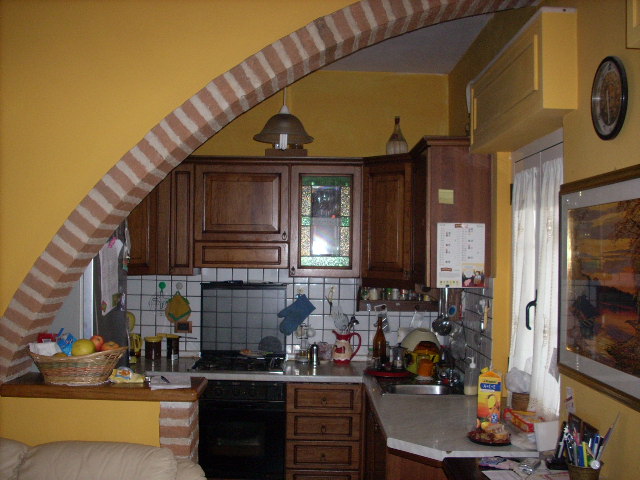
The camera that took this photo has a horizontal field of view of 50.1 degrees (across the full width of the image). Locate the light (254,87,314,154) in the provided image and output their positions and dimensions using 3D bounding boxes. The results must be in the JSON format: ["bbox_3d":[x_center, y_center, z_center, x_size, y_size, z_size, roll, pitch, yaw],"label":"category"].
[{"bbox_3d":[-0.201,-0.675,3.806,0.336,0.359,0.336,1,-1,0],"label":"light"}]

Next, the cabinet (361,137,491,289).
[{"bbox_3d":[0.563,-0.135,4.045,0.605,0.765,1.180,1,-1,0],"label":"cabinet"}]

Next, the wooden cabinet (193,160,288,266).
[{"bbox_3d":[-0.500,-0.160,4.492,0.601,0.686,0.340,1,-1,-1],"label":"wooden cabinet"}]

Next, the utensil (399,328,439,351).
[{"bbox_3d":[0.623,0.626,4.218,0.247,0.153,0.200,1,-1,0],"label":"utensil"}]

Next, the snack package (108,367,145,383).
[{"bbox_3d":[-0.870,0.602,3.078,0.157,0.062,0.100,1,-1,0],"label":"snack package"}]

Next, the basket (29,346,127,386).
[{"bbox_3d":[-1.078,0.548,3.047,0.438,0.165,0.290,1,-1,0],"label":"basket"}]

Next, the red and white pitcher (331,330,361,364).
[{"bbox_3d":[0.175,0.694,4.434,0.188,0.222,0.140,1,-1,0],"label":"red and white pitcher"}]

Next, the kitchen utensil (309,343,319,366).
[{"bbox_3d":[-0.037,0.736,4.431,0.058,0.150,0.058,1,-1,-1],"label":"kitchen utensil"}]

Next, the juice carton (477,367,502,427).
[{"bbox_3d":[0.720,0.665,2.893,0.095,0.251,0.095,0,-1,11],"label":"juice carton"}]

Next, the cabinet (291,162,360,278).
[{"bbox_3d":[0.034,-0.128,4.472,0.454,0.732,0.320,1,-1,0],"label":"cabinet"}]

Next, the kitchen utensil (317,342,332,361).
[{"bbox_3d":[0.036,0.737,4.483,0.098,0.135,0.100,1,-1,0],"label":"kitchen utensil"}]

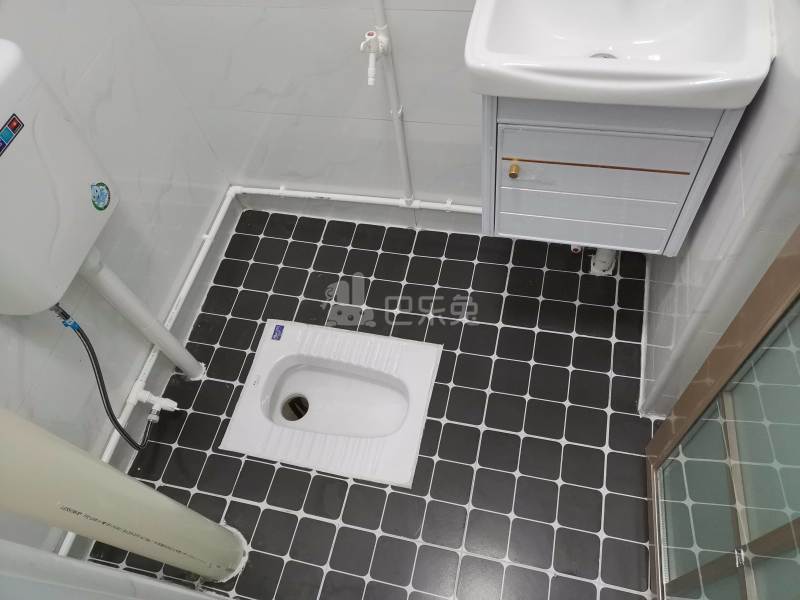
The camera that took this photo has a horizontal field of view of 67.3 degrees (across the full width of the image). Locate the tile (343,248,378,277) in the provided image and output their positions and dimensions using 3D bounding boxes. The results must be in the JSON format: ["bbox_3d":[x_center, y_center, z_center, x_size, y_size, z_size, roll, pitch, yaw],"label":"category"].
[{"bbox_3d":[-0.120,-0.111,1.859,0.097,0.008,0.097,7,61,14],"label":"tile"}]

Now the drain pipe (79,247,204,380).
[{"bbox_3d":[-0.633,0.057,1.496,0.052,0.560,0.052,8,61,14],"label":"drain pipe"}]

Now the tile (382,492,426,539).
[{"bbox_3d":[0.010,0.521,1.447,0.097,0.010,0.097,7,60,14],"label":"tile"}]

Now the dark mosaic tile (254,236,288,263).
[{"bbox_3d":[-0.409,-0.154,1.924,0.096,0.008,0.096,8,61,14],"label":"dark mosaic tile"}]

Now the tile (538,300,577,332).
[{"bbox_3d":[0.434,0.047,1.663,0.097,0.009,0.097,8,61,13],"label":"tile"}]

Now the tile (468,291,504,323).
[{"bbox_3d":[0.243,0.024,1.717,0.097,0.008,0.097,7,61,14],"label":"tile"}]

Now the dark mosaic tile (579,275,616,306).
[{"bbox_3d":[0.555,-0.025,1.686,0.095,0.010,0.095,8,61,14],"label":"dark mosaic tile"}]

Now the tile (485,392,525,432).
[{"bbox_3d":[0.274,0.294,1.558,0.096,0.010,0.096,7,61,14],"label":"tile"}]

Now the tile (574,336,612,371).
[{"bbox_3d":[0.508,0.145,1.591,0.096,0.008,0.096,7,61,14],"label":"tile"}]

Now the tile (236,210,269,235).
[{"bbox_3d":[-0.486,-0.252,1.996,0.096,0.008,0.096,8,61,14],"label":"tile"}]

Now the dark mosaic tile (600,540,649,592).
[{"bbox_3d":[0.495,0.585,1.331,0.097,0.009,0.097,8,61,13],"label":"dark mosaic tile"}]

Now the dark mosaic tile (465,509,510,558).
[{"bbox_3d":[0.203,0.545,1.398,0.096,0.009,0.096,8,60,14],"label":"dark mosaic tile"}]

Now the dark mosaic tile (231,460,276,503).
[{"bbox_3d":[-0.375,0.469,1.539,0.096,0.009,0.096,8,60,14],"label":"dark mosaic tile"}]

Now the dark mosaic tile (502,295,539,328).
[{"bbox_3d":[0.342,0.037,1.692,0.097,0.010,0.097,7,60,14],"label":"dark mosaic tile"}]

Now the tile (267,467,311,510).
[{"bbox_3d":[-0.280,0.478,1.519,0.096,0.008,0.096,8,61,14],"label":"tile"}]

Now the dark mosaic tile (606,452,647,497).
[{"bbox_3d":[0.539,0.415,1.426,0.097,0.009,0.097,8,61,13],"label":"dark mosaic tile"}]

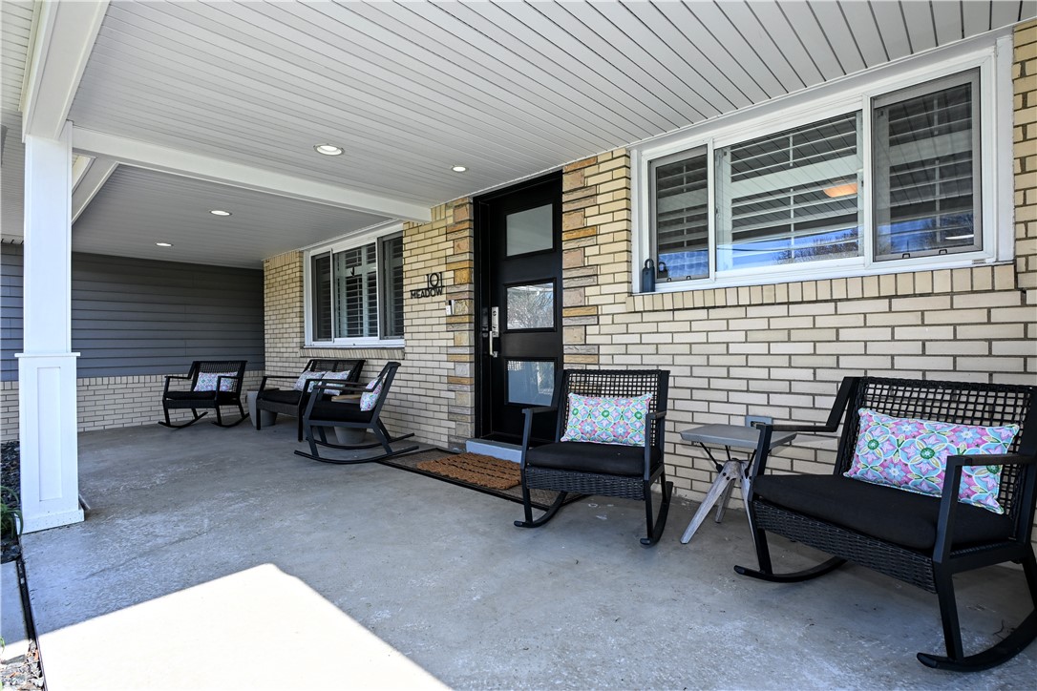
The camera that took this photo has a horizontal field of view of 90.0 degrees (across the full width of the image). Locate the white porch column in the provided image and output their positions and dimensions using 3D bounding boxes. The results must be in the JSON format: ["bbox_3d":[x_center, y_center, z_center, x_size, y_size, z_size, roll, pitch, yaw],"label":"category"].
[{"bbox_3d":[-2.619,-0.117,2.885,0.265,2.198,0.265,-1,0,44],"label":"white porch column"}]

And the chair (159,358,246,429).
[{"bbox_3d":[-3.797,0.600,6.354,0.655,0.798,0.971,-1,0,-3],"label":"chair"}]

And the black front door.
[{"bbox_3d":[0.024,-0.250,4.278,0.970,2.100,0.110,-1,0,44],"label":"black front door"}]

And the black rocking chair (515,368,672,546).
[{"bbox_3d":[0.441,0.545,2.729,0.655,0.798,0.971,-1,0,22],"label":"black rocking chair"}]

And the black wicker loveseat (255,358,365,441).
[{"bbox_3d":[-2.401,0.578,5.875,1.202,0.798,0.697,-1,0,43],"label":"black wicker loveseat"}]

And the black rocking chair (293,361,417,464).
[{"bbox_3d":[-1.375,0.569,4.505,0.971,0.798,0.655,-1,0,-15],"label":"black rocking chair"}]

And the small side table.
[{"bbox_3d":[1.054,0.680,2.507,0.410,0.514,0.400,-1,0,44],"label":"small side table"}]

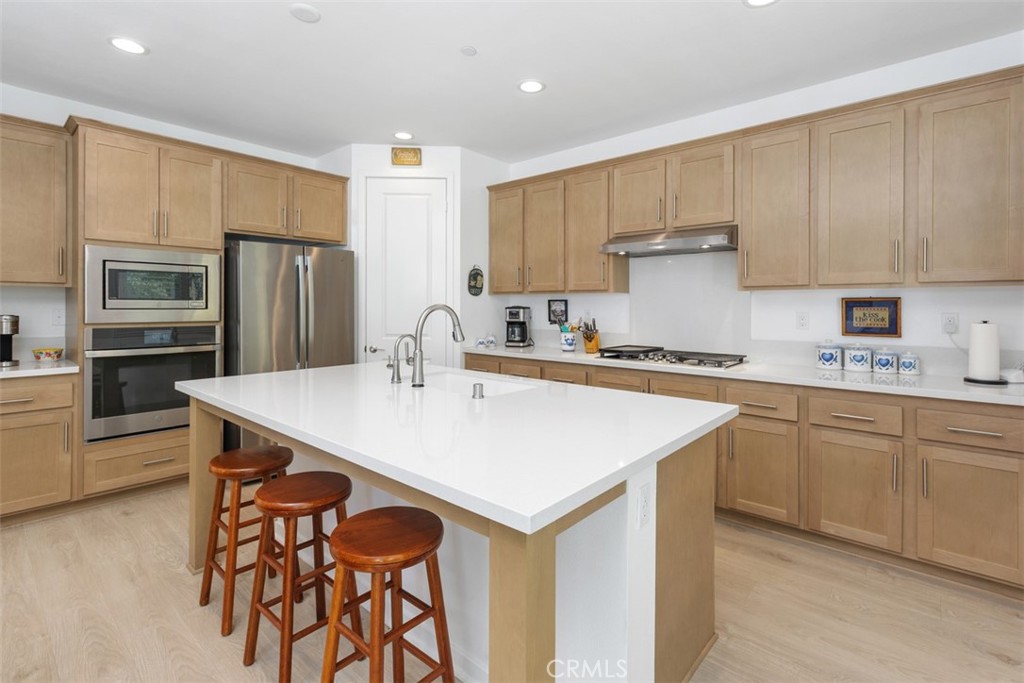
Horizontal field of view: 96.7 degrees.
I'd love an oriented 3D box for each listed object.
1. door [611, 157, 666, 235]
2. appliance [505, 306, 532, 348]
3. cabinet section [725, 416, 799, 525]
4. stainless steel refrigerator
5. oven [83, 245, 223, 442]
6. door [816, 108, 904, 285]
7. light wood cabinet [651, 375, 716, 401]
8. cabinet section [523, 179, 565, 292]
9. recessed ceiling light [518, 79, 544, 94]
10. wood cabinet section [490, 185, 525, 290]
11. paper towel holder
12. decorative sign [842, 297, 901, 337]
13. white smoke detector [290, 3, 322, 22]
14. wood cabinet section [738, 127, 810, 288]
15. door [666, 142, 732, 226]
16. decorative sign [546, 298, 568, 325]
[{"bbox_3d":[0.932,-1.052,3.338,0.396,0.491,0.028,2,3,40],"label":"door"},{"bbox_3d":[0.054,-0.129,4.130,0.190,0.368,0.240,1,3,22],"label":"appliance"},{"bbox_3d":[1.386,0.703,2.519,0.352,0.525,0.023,2,4,40],"label":"cabinet section"},{"bbox_3d":[-1.972,0.102,3.951,0.826,1.770,0.908,3,4,42],"label":"stainless steel refrigerator"},{"bbox_3d":[-2.652,-0.014,3.352,0.605,1.272,0.760,3,4,42],"label":"oven"},{"bbox_3d":[1.906,-0.769,2.499,0.374,0.909,0.023,2,4,40],"label":"door"},{"bbox_3d":[1.246,0.594,3.080,0.452,0.780,0.580,2,3,40],"label":"light wood cabinet"},{"bbox_3d":[0.285,-0.886,3.886,0.390,0.913,0.028,2,3,40],"label":"cabinet section"},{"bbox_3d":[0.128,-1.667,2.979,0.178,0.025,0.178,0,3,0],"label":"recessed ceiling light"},{"bbox_3d":[-0.043,-0.960,4.404,0.417,0.974,0.030,3,4,41],"label":"wood cabinet section"},{"bbox_3d":[2.377,0.057,2.280,0.155,0.321,0.155,2,3,40],"label":"paper towel holder"},{"bbox_3d":[2.267,-0.151,2.876,0.293,0.243,0.022,3,4,41],"label":"decorative sign"},{"bbox_3d":[-1.012,-1.609,2.233,0.142,0.033,0.142,0,3,0],"label":"white smoke detector"},{"bbox_3d":[1.702,-0.839,2.945,0.386,0.970,0.030,3,4,41],"label":"wood cabinet section"},{"bbox_3d":[1.349,-1.084,3.240,0.438,0.517,0.030,3,4,41],"label":"door"},{"bbox_3d":[0.423,-0.277,4.178,0.227,0.216,0.022,2,3,40],"label":"decorative sign"}]

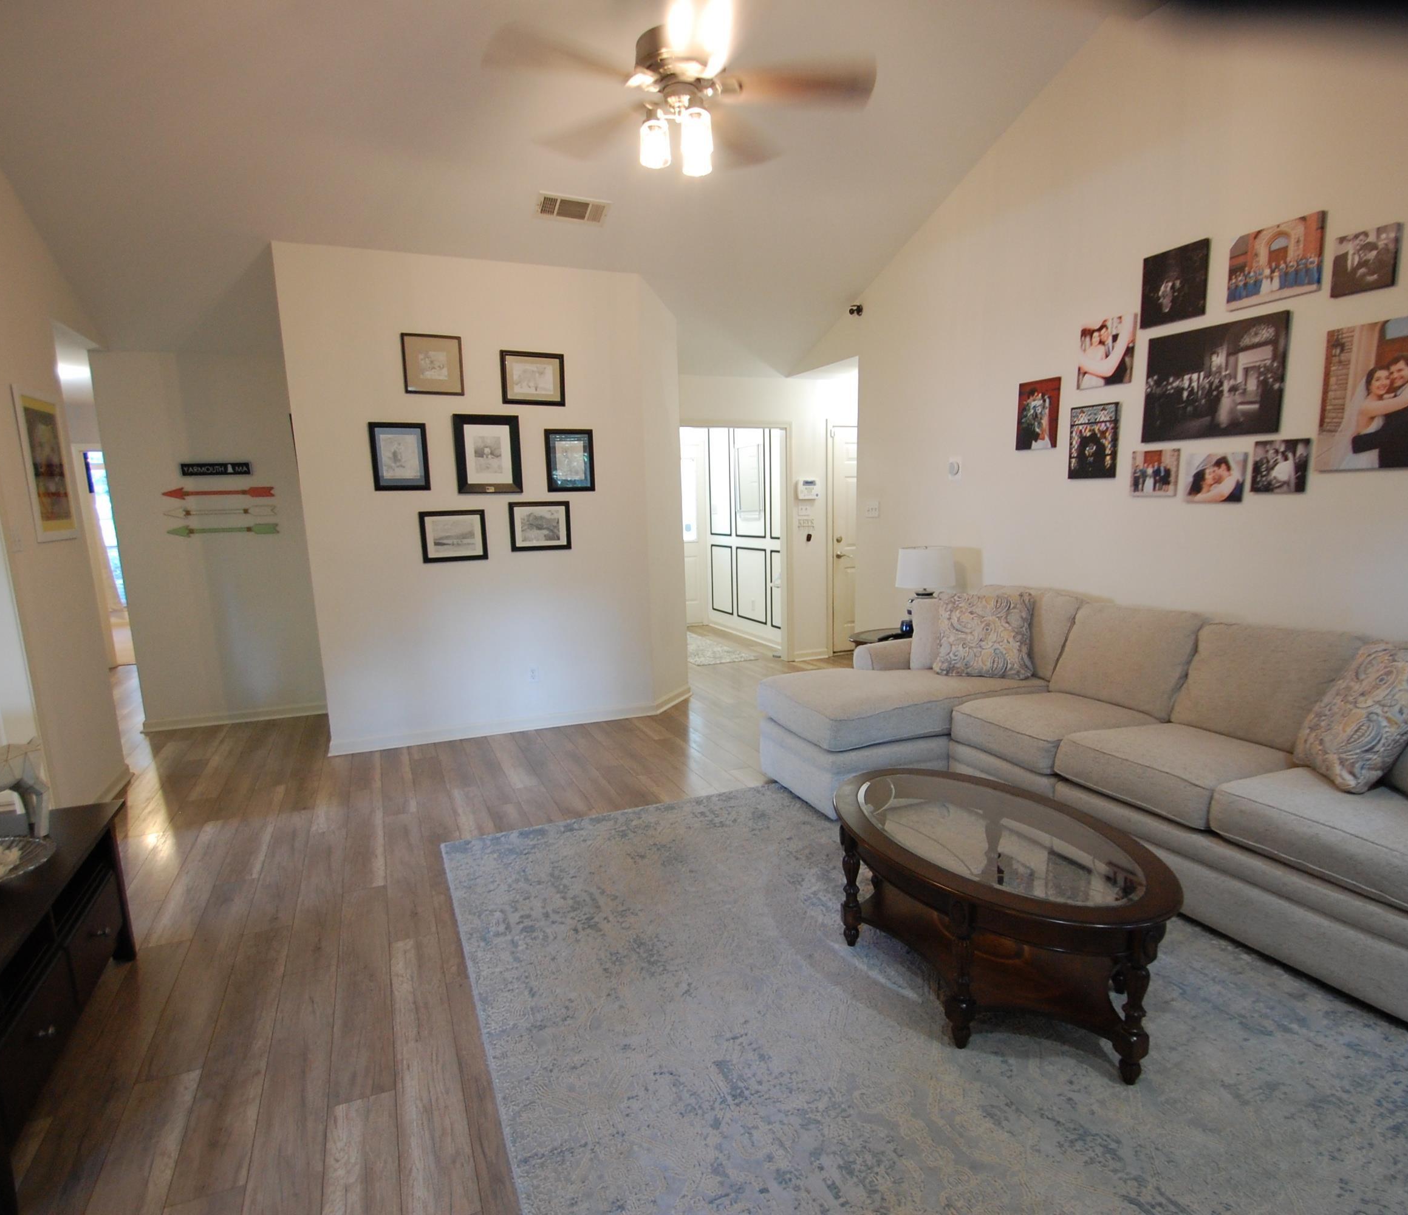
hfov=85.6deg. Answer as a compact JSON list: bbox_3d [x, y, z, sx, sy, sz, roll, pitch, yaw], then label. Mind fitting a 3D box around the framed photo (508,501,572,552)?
[{"bbox_3d":[-1.014,-0.503,4.728,0.367,0.296,0.022,-5,9,-18],"label":"framed photo"}]

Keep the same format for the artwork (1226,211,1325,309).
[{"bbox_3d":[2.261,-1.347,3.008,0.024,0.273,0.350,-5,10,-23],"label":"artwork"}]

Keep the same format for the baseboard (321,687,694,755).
[{"bbox_3d":[-1.170,0.745,5.155,2.460,0.080,0.419,-5,10,-20],"label":"baseboard"}]

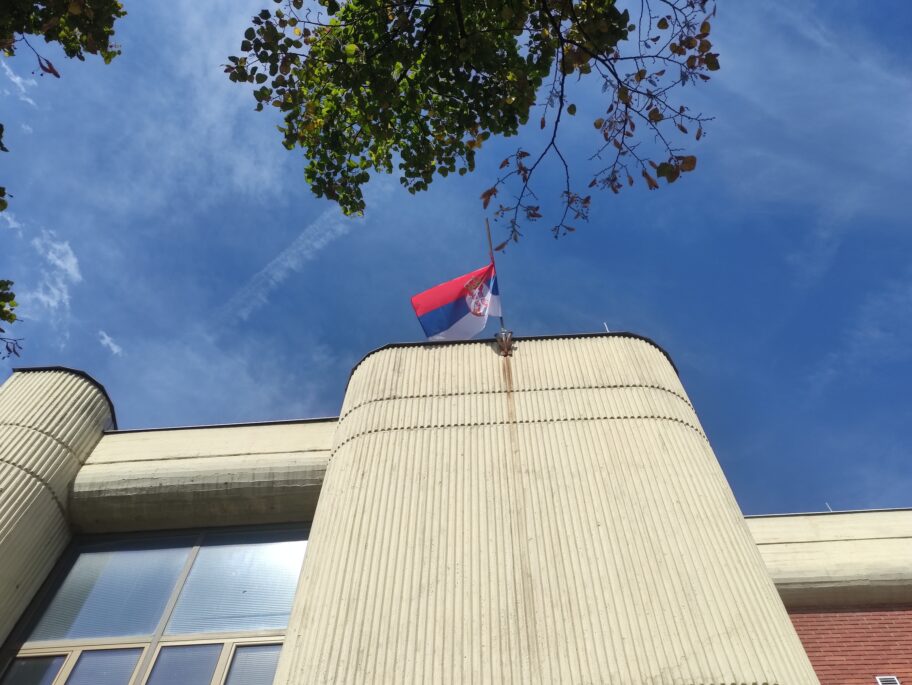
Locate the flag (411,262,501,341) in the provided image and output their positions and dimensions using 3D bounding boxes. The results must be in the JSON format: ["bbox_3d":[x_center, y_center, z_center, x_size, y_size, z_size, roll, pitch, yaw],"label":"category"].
[{"bbox_3d":[0.122,-0.538,10.367,1.450,1.050,0.380,-23,-17,4],"label":"flag"}]

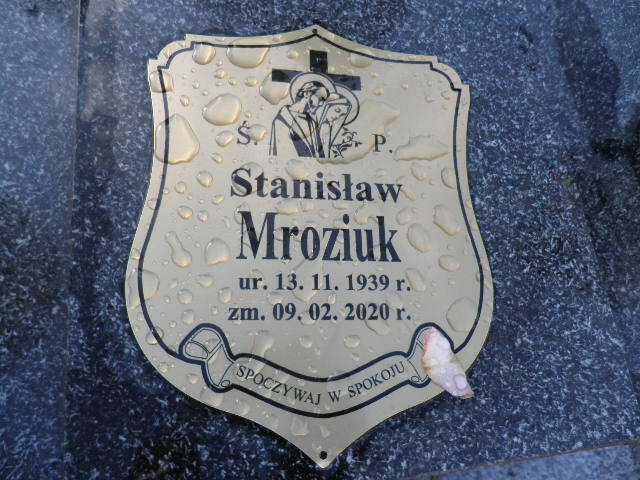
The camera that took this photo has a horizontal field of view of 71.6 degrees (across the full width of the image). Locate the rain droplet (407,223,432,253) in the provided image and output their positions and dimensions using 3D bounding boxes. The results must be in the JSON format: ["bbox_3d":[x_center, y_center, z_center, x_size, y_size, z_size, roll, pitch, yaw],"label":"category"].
[{"bbox_3d":[0.048,-0.001,0.211,0.013,0.003,0.015,2,73,-8],"label":"rain droplet"}]

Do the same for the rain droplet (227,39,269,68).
[{"bbox_3d":[-0.037,-0.097,0.228,0.021,0.003,0.019,2,73,-8],"label":"rain droplet"}]

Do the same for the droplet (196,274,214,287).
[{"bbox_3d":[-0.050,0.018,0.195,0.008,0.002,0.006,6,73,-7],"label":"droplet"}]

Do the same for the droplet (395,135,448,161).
[{"bbox_3d":[0.047,-0.043,0.204,0.026,0.003,0.014,1,73,-8],"label":"droplet"}]

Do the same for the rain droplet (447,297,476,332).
[{"bbox_3d":[0.066,0.034,0.203,0.015,0.003,0.016,2,73,-8],"label":"rain droplet"}]

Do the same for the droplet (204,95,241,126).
[{"bbox_3d":[-0.042,-0.058,0.196,0.015,0.003,0.017,26,71,0],"label":"droplet"}]

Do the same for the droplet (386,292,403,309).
[{"bbox_3d":[0.034,0.028,0.201,0.008,0.002,0.008,2,73,-8],"label":"droplet"}]

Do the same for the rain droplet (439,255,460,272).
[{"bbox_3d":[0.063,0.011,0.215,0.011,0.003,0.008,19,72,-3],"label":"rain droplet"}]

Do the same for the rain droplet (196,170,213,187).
[{"bbox_3d":[-0.053,-0.028,0.205,0.007,0.002,0.009,2,73,-8],"label":"rain droplet"}]

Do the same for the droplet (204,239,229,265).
[{"bbox_3d":[-0.045,0.005,0.195,0.011,0.002,0.012,2,73,-8],"label":"droplet"}]

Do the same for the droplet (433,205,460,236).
[{"bbox_3d":[0.056,-0.009,0.195,0.010,0.002,0.015,-19,77,-14],"label":"droplet"}]

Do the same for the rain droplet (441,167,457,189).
[{"bbox_3d":[0.059,-0.029,0.202,0.007,0.002,0.010,1,73,-8],"label":"rain droplet"}]

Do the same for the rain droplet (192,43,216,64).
[{"bbox_3d":[-0.073,-0.118,0.278,0.014,0.003,0.017,1,73,-8],"label":"rain droplet"}]

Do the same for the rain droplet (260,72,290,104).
[{"bbox_3d":[-0.022,-0.077,0.224,0.015,0.003,0.019,2,73,-8],"label":"rain droplet"}]

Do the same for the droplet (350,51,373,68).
[{"bbox_3d":[0.020,-0.088,0.215,0.010,0.002,0.010,1,73,-8],"label":"droplet"}]

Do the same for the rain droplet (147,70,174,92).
[{"bbox_3d":[-0.070,-0.070,0.196,0.009,0.002,0.011,-12,75,-12],"label":"rain droplet"}]

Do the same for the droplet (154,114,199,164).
[{"bbox_3d":[-0.062,-0.043,0.188,0.018,0.003,0.023,-28,79,-16],"label":"droplet"}]

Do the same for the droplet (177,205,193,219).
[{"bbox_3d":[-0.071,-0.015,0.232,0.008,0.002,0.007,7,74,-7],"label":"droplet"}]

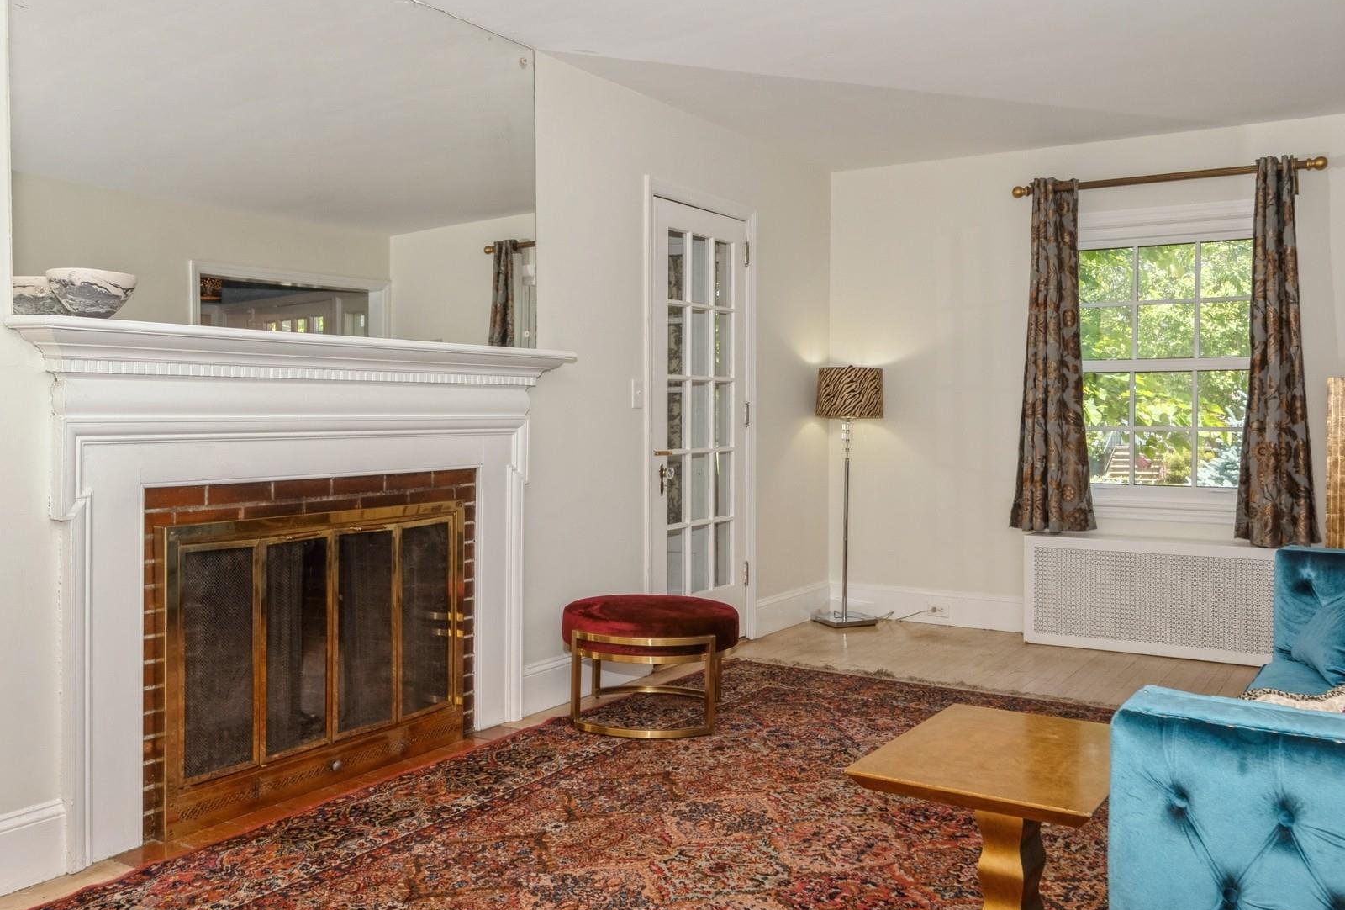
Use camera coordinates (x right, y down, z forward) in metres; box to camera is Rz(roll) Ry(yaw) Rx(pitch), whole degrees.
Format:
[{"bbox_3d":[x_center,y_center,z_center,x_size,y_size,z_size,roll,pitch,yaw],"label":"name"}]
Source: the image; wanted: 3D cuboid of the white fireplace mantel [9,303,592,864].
[{"bbox_3d":[-0.953,0.327,3.476,0.200,1.337,1.940,2,3,32],"label":"white fireplace mantel"}]

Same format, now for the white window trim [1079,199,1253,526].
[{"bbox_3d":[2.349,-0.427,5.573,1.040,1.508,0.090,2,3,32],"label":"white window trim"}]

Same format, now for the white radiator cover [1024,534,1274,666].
[{"bbox_3d":[2.301,0.666,5.524,1.193,0.530,0.240,2,3,32],"label":"white radiator cover"}]

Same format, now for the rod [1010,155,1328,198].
[{"bbox_3d":[2.293,-1.303,5.482,1.385,0.070,0.080,2,3,32],"label":"rod"}]

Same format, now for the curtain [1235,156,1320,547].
[{"bbox_3d":[2.730,-0.458,5.230,0.350,1.740,0.100,2,3,32],"label":"curtain"}]

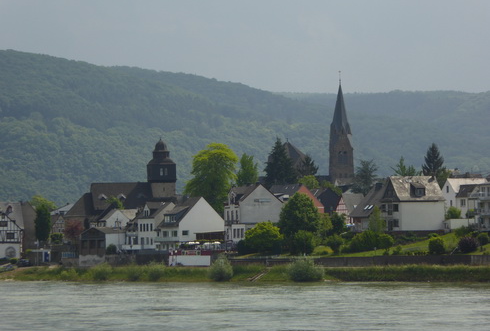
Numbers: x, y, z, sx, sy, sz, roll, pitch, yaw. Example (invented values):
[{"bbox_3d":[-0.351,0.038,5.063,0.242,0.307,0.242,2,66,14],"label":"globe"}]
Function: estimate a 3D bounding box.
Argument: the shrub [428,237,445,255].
[{"bbox_3d":[36.451,15.206,461.939,3.040,3.380,3.040,0,-2,0],"label":"shrub"}]

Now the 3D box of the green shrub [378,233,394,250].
[{"bbox_3d":[27.192,14.648,465.941,2.870,3.260,2.870,0,-2,0],"label":"green shrub"}]

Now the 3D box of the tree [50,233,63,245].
[{"bbox_3d":[-39.737,15.389,513.000,2.600,2.500,2.500,0,-2,0],"label":"tree"}]

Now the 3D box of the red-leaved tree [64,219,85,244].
[{"bbox_3d":[-34.892,13.556,497.906,4.090,5.220,4.090,0,-2,0],"label":"red-leaved tree"}]

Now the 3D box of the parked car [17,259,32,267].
[{"bbox_3d":[-43.896,19.364,484.973,1.800,1.500,4.300,1,-2,-30],"label":"parked car"}]

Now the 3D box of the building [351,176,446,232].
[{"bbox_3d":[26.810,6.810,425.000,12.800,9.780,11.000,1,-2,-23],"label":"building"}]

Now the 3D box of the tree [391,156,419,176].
[{"bbox_3d":[31.461,5.720,480.000,6.500,15.200,6.500,0,-2,0],"label":"tree"}]

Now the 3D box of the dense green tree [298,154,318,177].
[{"bbox_3d":[14.091,1.917,539.847,4.440,8.500,4.440,0,-2,0],"label":"dense green tree"}]

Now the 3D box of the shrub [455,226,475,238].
[{"bbox_3d":[37.613,11.567,417.000,3.400,2.200,2.800,0,-2,0],"label":"shrub"}]

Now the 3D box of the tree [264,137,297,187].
[{"bbox_3d":[7.878,5.326,540.000,8.500,22.000,8.500,0,-2,0],"label":"tree"}]

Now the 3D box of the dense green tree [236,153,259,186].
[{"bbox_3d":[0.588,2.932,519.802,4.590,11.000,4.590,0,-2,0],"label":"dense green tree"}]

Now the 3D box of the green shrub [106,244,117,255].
[{"bbox_3d":[-22.140,13.990,404.000,1.710,1.740,1.800,0,-2,0],"label":"green shrub"}]

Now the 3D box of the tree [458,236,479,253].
[{"bbox_3d":[42.934,15.259,467.944,3.750,3.130,3.750,0,-2,0],"label":"tree"}]

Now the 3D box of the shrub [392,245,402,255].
[{"bbox_3d":[25.170,13.870,401.000,1.570,1.700,1.600,0,-2,0],"label":"shrub"}]

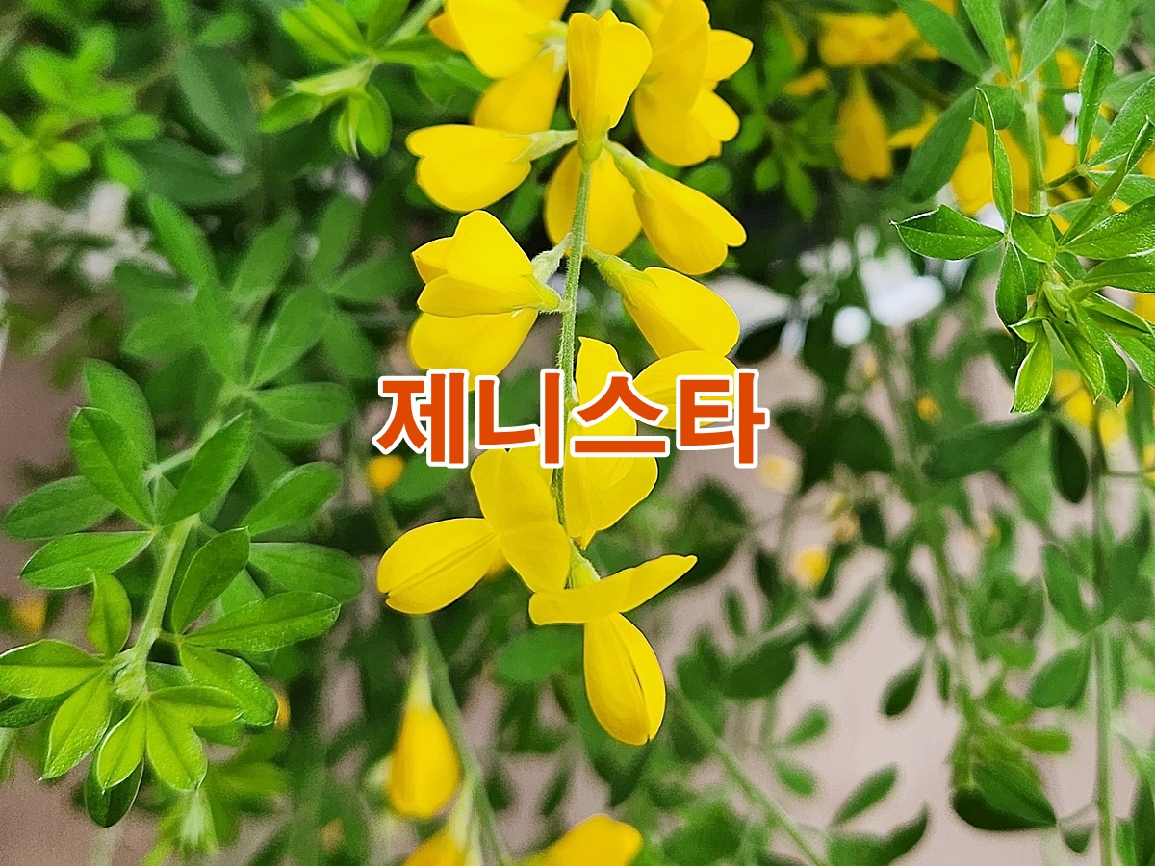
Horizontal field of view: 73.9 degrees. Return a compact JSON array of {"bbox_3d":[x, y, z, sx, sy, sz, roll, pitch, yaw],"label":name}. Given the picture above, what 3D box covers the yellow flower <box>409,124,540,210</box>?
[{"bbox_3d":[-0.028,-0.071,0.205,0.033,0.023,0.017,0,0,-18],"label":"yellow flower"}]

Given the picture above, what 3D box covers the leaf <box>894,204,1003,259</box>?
[{"bbox_3d":[0.072,-0.040,0.149,0.024,0.010,0.003,1,-25,-14],"label":"leaf"}]

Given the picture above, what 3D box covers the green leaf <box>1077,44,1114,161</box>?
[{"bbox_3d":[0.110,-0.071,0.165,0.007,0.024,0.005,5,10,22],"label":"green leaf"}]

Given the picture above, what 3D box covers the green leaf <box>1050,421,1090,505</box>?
[{"bbox_3d":[0.149,0.009,0.235,0.010,0.025,0.004,-16,0,10],"label":"green leaf"}]

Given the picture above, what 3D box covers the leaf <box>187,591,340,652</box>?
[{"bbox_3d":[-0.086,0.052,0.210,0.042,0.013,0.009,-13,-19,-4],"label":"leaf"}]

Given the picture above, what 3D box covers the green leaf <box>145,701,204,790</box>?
[{"bbox_3d":[-0.081,0.062,0.153,0.009,0.021,0.003,-37,-14,-9],"label":"green leaf"}]

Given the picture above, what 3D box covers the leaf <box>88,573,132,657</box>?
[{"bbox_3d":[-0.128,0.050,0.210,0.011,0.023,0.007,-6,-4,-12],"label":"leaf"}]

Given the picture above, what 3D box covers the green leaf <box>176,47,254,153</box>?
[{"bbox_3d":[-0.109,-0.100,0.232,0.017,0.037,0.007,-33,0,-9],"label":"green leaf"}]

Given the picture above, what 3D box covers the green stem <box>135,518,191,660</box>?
[{"bbox_3d":[-0.088,0.033,0.165,0.004,0.030,0.004,11,-19,0],"label":"green stem"}]

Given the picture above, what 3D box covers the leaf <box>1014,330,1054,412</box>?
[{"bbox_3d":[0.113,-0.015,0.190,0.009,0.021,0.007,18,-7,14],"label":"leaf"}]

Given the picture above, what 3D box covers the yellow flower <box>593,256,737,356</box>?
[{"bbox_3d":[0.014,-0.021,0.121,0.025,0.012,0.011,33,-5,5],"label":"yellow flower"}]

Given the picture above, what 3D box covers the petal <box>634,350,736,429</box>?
[{"bbox_3d":[0.016,-0.006,0.113,0.015,0.011,0.006,7,12,-10],"label":"petal"}]

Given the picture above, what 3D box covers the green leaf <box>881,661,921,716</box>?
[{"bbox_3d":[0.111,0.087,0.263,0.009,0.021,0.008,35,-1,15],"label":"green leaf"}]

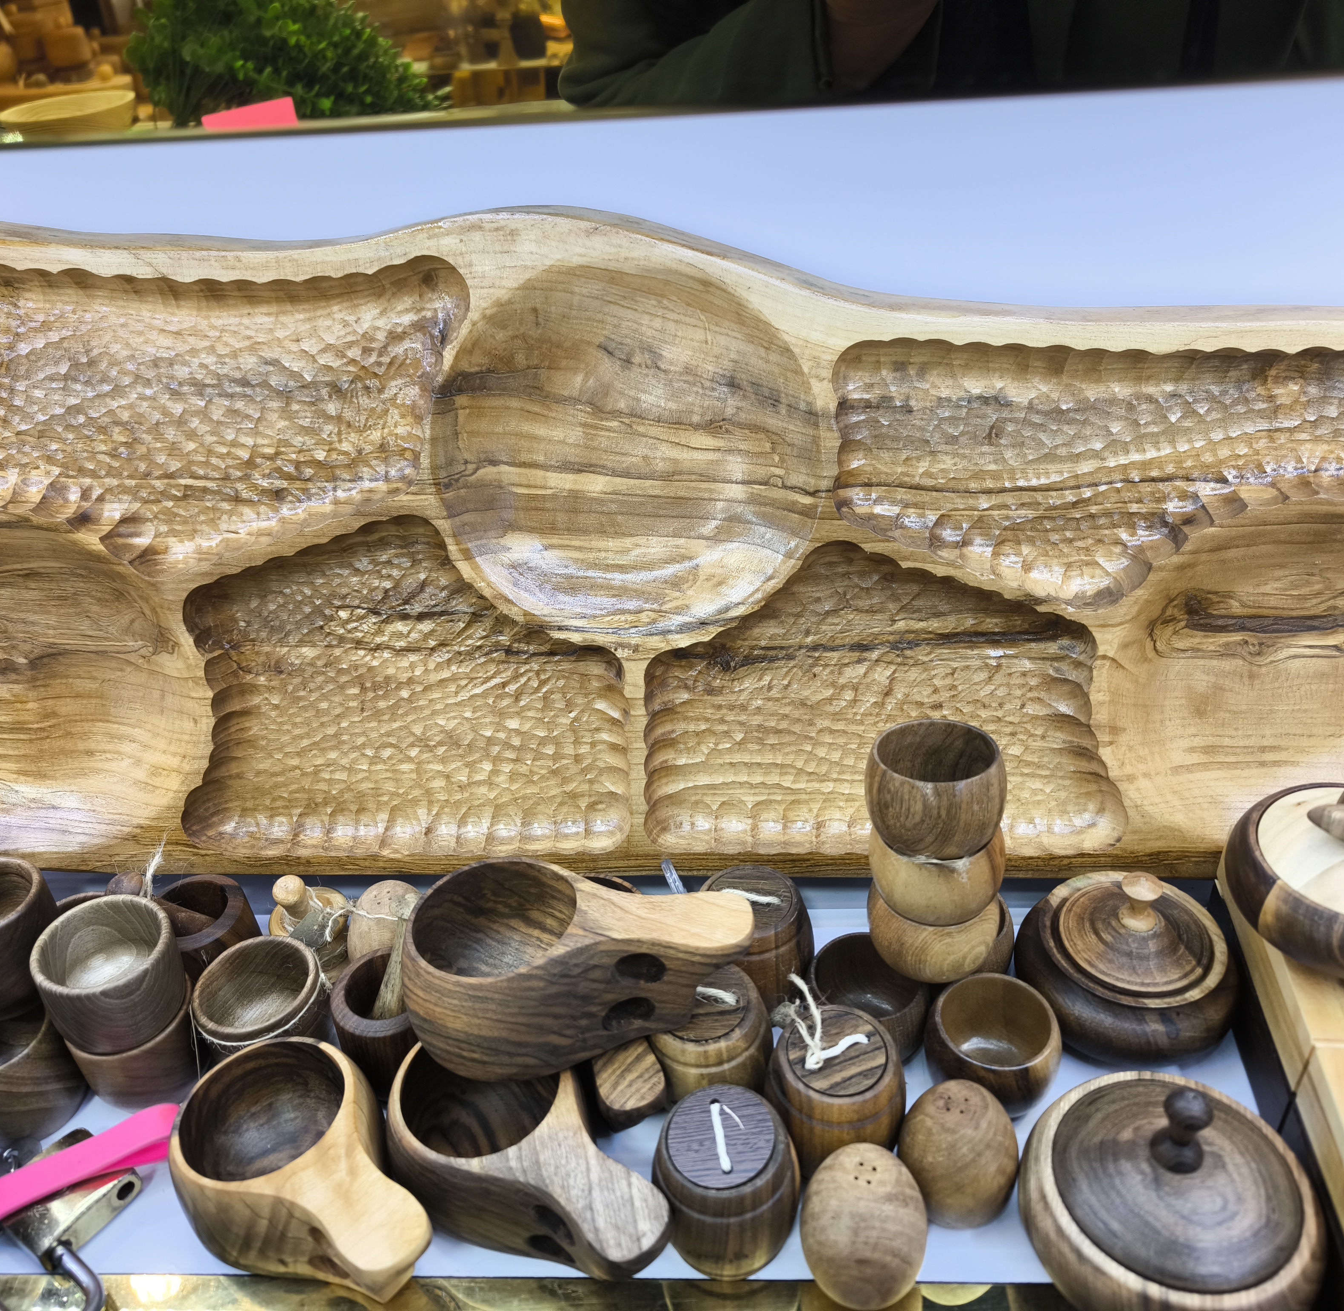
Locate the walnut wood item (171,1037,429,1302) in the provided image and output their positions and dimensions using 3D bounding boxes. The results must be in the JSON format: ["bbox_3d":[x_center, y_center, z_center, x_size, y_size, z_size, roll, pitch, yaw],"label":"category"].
[{"bbox_3d":[-0.154,0.239,0.529,0.134,0.078,0.083,24,42,36],"label":"walnut wood item"}]

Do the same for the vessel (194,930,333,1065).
[{"bbox_3d":[-0.193,0.177,0.582,0.056,0.060,0.056,-1,35,3],"label":"vessel"}]

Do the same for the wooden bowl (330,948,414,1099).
[{"bbox_3d":[-0.127,0.178,0.573,0.055,0.062,0.055,-1,35,3],"label":"wooden bowl"}]

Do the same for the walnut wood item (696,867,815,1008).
[{"bbox_3d":[0.043,0.155,0.657,0.067,0.062,0.067,-1,33,3],"label":"walnut wood item"}]

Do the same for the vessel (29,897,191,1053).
[{"bbox_3d":[-0.270,0.160,0.591,0.064,0.052,0.064,-2,33,1],"label":"vessel"}]

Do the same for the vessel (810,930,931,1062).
[{"bbox_3d":[0.096,0.169,0.586,0.058,0.044,0.058,-1,35,3],"label":"vessel"}]

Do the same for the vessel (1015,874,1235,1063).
[{"bbox_3d":[0.235,0.149,0.622,0.109,0.093,0.109,-1,33,3],"label":"vessel"}]

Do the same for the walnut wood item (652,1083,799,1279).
[{"bbox_3d":[0.024,0.234,0.538,0.065,0.061,0.065,-1,33,3],"label":"walnut wood item"}]

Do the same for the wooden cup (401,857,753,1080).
[{"bbox_3d":[-0.039,0.144,0.540,0.154,0.073,0.087,-3,30,8],"label":"wooden cup"}]

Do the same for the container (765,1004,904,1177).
[{"bbox_3d":[0.072,0.195,0.534,0.059,0.064,0.059,-1,35,3],"label":"container"}]

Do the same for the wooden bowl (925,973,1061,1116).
[{"bbox_3d":[0.148,0.183,0.561,0.061,0.045,0.061,-1,35,3],"label":"wooden bowl"}]

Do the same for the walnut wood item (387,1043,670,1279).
[{"bbox_3d":[-0.055,0.216,0.501,0.129,0.077,0.076,23,42,32],"label":"walnut wood item"}]

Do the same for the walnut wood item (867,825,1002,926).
[{"bbox_3d":[0.126,0.102,0.575,0.065,0.052,0.065,-1,33,3],"label":"walnut wood item"}]

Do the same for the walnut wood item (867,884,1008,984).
[{"bbox_3d":[0.123,0.124,0.572,0.061,0.045,0.061,-1,35,3],"label":"walnut wood item"}]

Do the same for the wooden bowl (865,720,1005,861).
[{"bbox_3d":[0.121,0.064,0.556,0.065,0.052,0.065,-4,28,5],"label":"wooden bowl"}]

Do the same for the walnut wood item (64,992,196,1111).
[{"bbox_3d":[-0.254,0.185,0.579,0.057,0.056,0.057,-1,35,3],"label":"walnut wood item"}]

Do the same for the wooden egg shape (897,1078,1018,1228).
[{"bbox_3d":[0.128,0.220,0.541,0.052,0.072,0.052,-1,33,3],"label":"wooden egg shape"}]

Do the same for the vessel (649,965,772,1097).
[{"bbox_3d":[0.016,0.179,0.560,0.059,0.064,0.059,-1,35,3],"label":"vessel"}]

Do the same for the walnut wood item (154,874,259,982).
[{"bbox_3d":[-0.237,0.152,0.621,0.057,0.060,0.057,-1,35,3],"label":"walnut wood item"}]

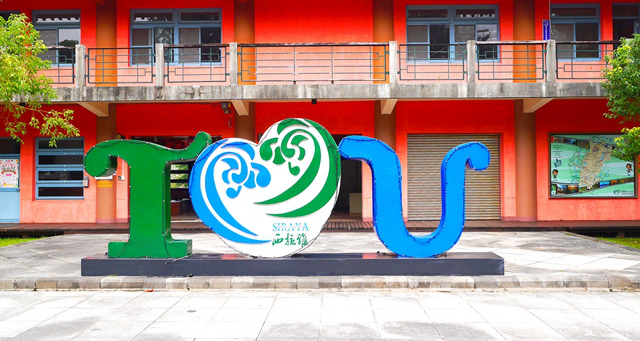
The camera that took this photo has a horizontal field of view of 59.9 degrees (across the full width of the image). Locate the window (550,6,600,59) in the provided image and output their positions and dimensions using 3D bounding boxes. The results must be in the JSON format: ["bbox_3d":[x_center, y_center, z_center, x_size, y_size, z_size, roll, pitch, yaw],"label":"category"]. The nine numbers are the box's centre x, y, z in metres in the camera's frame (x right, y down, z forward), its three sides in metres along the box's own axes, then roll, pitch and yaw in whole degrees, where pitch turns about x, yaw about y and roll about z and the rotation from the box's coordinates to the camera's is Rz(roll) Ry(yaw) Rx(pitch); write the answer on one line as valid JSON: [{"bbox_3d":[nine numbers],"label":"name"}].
[{"bbox_3d":[7.215,-3.892,15.734,1.399,1.602,0.120,0,0,1],"label":"window"}]

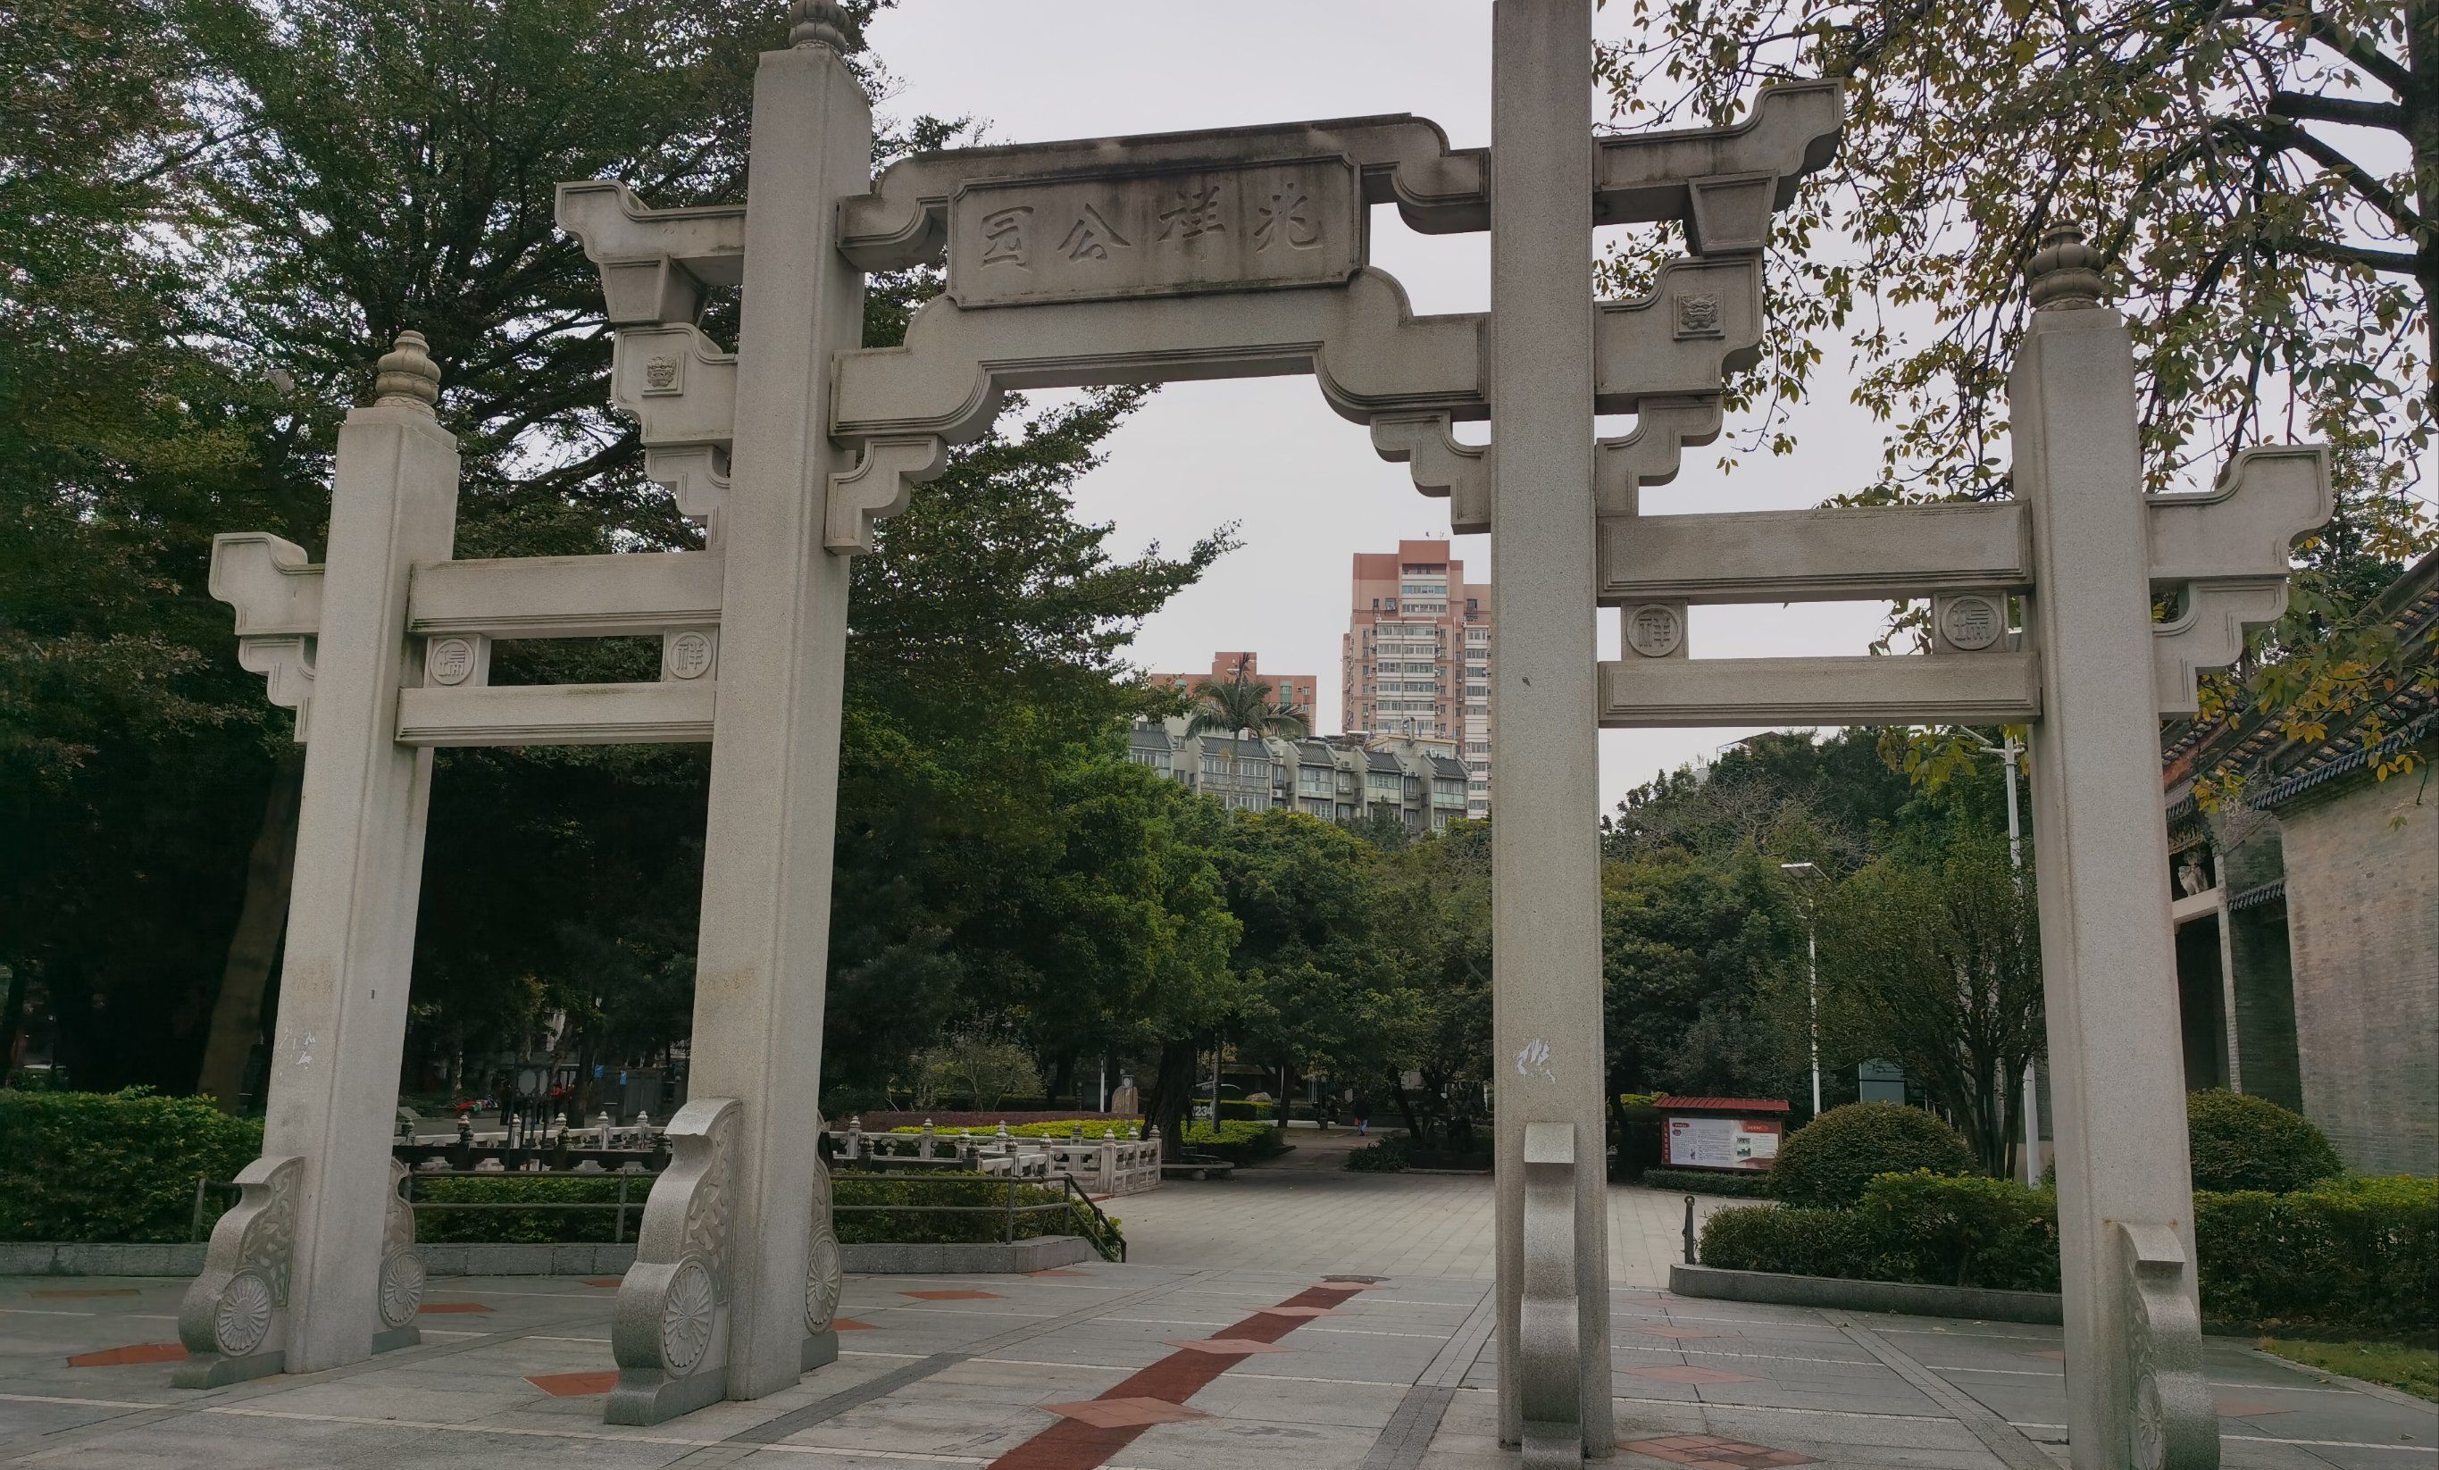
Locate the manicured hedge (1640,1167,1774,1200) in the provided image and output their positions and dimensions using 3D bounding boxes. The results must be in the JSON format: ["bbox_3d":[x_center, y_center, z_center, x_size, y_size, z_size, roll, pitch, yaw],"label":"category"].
[{"bbox_3d":[11.694,10.637,44.988,3.500,0.500,0.800,-4,-12,27],"label":"manicured hedge"}]

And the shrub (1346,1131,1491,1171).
[{"bbox_3d":[5.711,11.955,54.559,4.300,1.099,1.600,-1,-11,12],"label":"shrub"}]

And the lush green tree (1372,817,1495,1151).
[{"bbox_3d":[7.164,7.996,59.359,6.000,10.676,6.000,-1,-11,12],"label":"lush green tree"}]

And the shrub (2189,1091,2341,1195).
[{"bbox_3d":[10.634,4.589,20.039,2.550,1.659,2.450,-1,-11,12],"label":"shrub"}]

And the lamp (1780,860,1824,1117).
[{"bbox_3d":[12.199,6.155,38.857,1.000,7.128,0.900,-1,-11,12],"label":"lamp"}]

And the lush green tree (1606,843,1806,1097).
[{"bbox_3d":[12.659,7.475,50.991,6.600,8.924,6.300,-1,-11,12],"label":"lush green tree"}]

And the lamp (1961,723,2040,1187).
[{"bbox_3d":[10.422,3.204,24.714,1.100,7.058,0.800,-1,-11,12],"label":"lamp"}]

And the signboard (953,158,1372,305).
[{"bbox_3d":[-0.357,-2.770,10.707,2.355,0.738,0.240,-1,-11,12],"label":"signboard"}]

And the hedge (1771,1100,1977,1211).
[{"bbox_3d":[7.990,5.279,23.288,2.700,1.556,2.600,-1,-11,12],"label":"hedge"}]

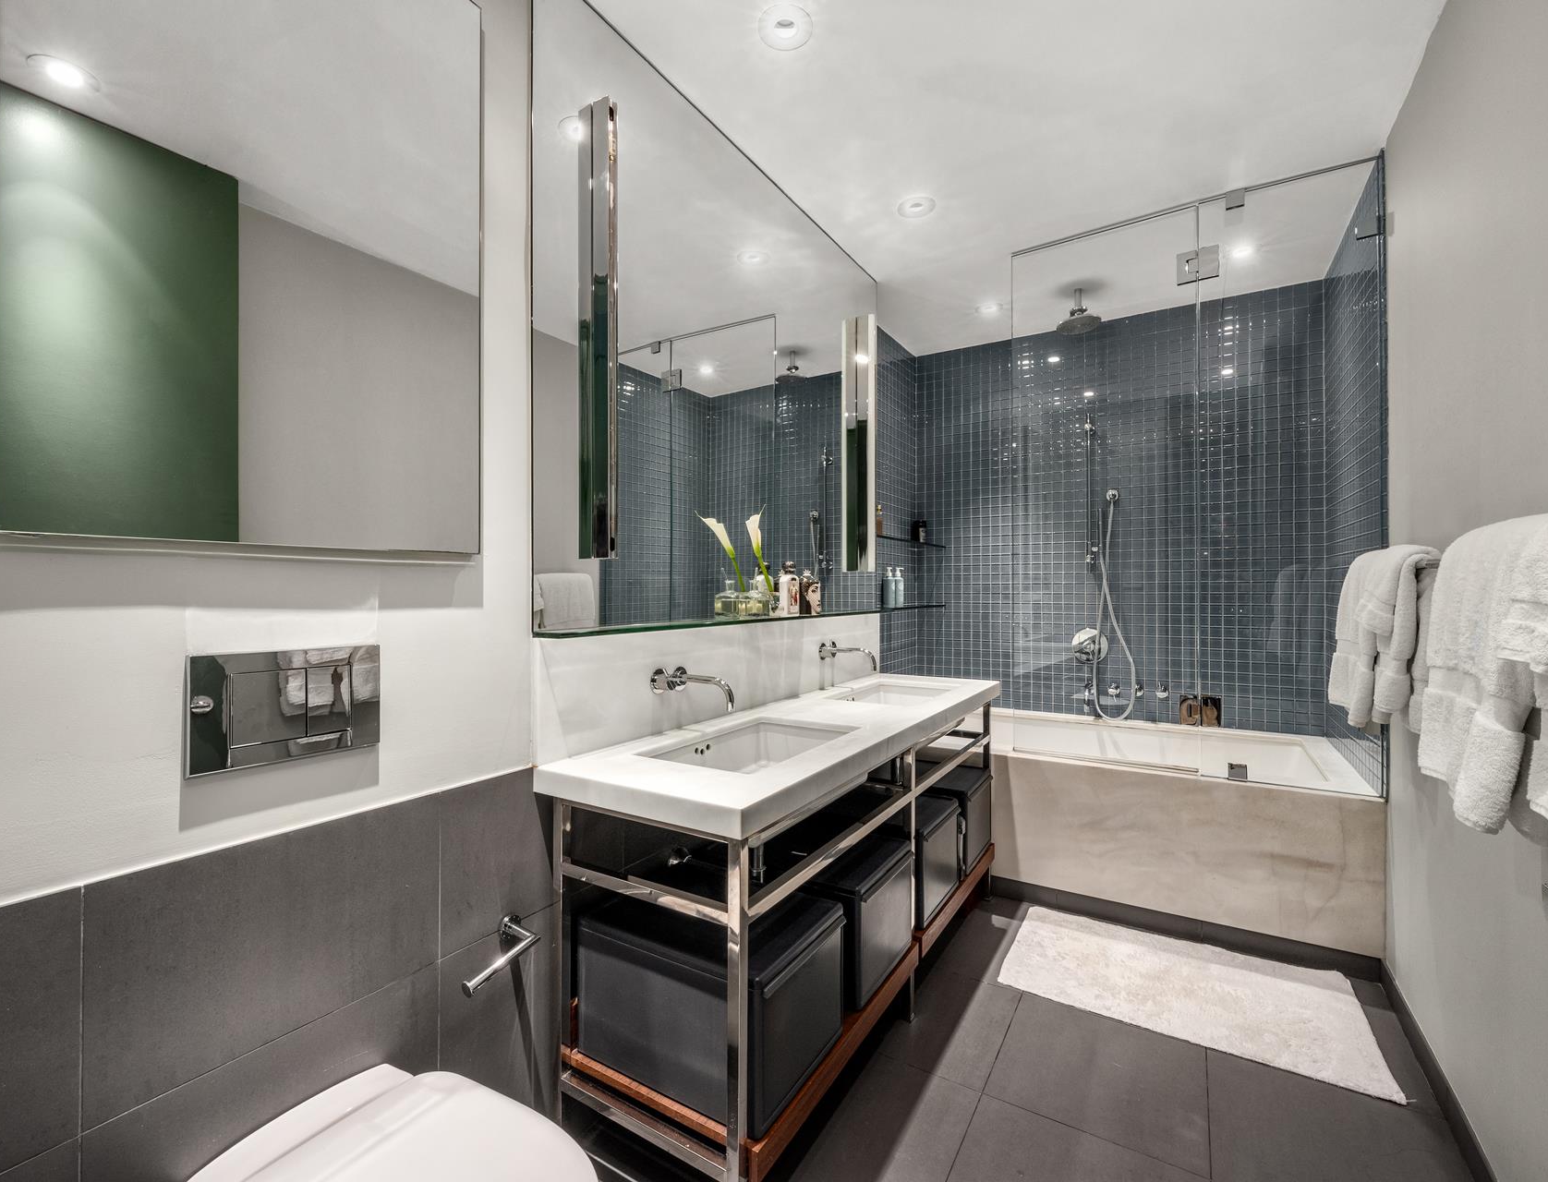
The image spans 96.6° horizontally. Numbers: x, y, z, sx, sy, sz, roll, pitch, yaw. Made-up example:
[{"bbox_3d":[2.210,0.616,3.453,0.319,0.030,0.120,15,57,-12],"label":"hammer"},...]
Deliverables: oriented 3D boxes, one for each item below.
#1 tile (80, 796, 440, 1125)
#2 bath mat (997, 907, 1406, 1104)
[{"bbox_3d":[-0.711,0.498,1.019,0.010,0.289,0.457,0,0,31],"label":"tile"},{"bbox_3d":[1.198,1.161,2.066,0.905,0.020,0.572,0,0,31],"label":"bath mat"}]

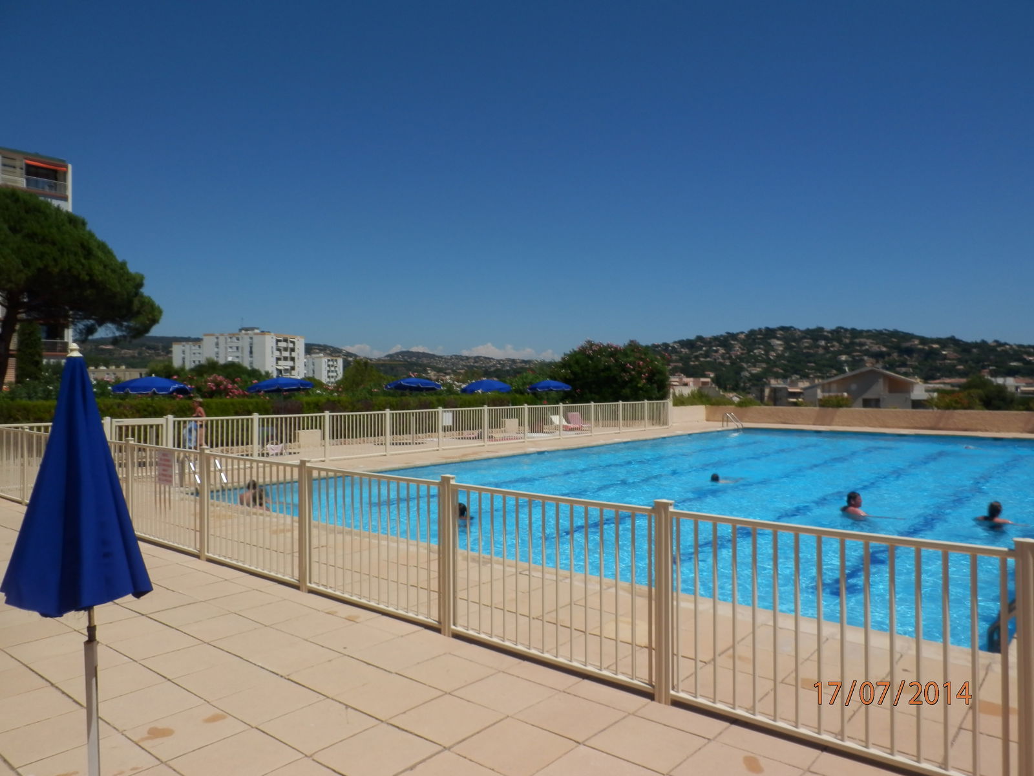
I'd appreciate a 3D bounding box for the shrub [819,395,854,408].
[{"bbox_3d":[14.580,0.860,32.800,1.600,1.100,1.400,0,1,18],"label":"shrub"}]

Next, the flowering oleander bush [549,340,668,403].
[{"bbox_3d":[4.100,-0.220,31.500,5.100,3.700,4.300,0,0,7],"label":"flowering oleander bush"}]

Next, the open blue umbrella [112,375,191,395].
[{"bbox_3d":[-8.260,0.740,16.200,1.770,2.040,1.770,0,0,0],"label":"open blue umbrella"}]

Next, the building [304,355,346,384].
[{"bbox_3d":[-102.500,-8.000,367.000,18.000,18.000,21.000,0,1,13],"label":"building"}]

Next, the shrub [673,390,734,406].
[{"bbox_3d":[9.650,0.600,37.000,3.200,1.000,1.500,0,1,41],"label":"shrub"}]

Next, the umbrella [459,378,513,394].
[{"bbox_3d":[-1.035,0.690,24.500,1.770,2.000,1.770,0,0,0],"label":"umbrella"}]

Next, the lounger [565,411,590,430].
[{"bbox_3d":[2.470,1.360,28.600,0.620,0.780,1.350,0,1,-37],"label":"lounger"}]

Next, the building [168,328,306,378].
[{"bbox_3d":[-88.500,-9.000,226.000,42.000,18.000,24.000,0,0,20],"label":"building"}]

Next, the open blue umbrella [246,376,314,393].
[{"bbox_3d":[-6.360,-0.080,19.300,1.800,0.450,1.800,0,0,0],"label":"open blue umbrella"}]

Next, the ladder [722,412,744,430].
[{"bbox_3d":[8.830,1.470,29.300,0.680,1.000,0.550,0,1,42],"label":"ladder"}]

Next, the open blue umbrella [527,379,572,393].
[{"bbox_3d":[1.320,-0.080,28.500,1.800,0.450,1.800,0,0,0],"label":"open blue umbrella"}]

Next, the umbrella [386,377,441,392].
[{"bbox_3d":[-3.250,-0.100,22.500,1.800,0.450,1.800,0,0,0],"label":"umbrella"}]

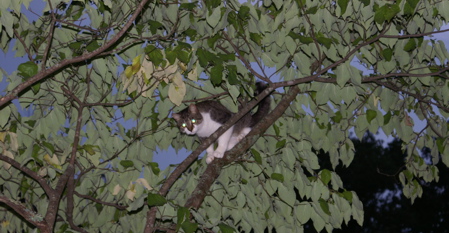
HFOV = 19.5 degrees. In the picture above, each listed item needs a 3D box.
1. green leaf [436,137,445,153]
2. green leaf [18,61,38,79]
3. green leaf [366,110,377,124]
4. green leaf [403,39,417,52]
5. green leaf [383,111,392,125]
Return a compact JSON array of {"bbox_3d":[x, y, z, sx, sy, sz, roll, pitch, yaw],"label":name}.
[{"bbox_3d":[0.858,0.115,5.200,0.033,0.067,0.030,0,-21,0],"label":"green leaf"},{"bbox_3d":[-0.741,-0.174,4.950,0.078,0.071,0.030,0,-21,0],"label":"green leaf"},{"bbox_3d":[0.590,0.000,5.250,0.041,0.059,0.030,0,-21,0],"label":"green leaf"},{"bbox_3d":[0.728,-0.279,5.150,0.057,0.050,0.030,0,-21,0],"label":"green leaf"},{"bbox_3d":[0.654,0.008,5.250,0.041,0.059,0.030,0,-21,0],"label":"green leaf"}]

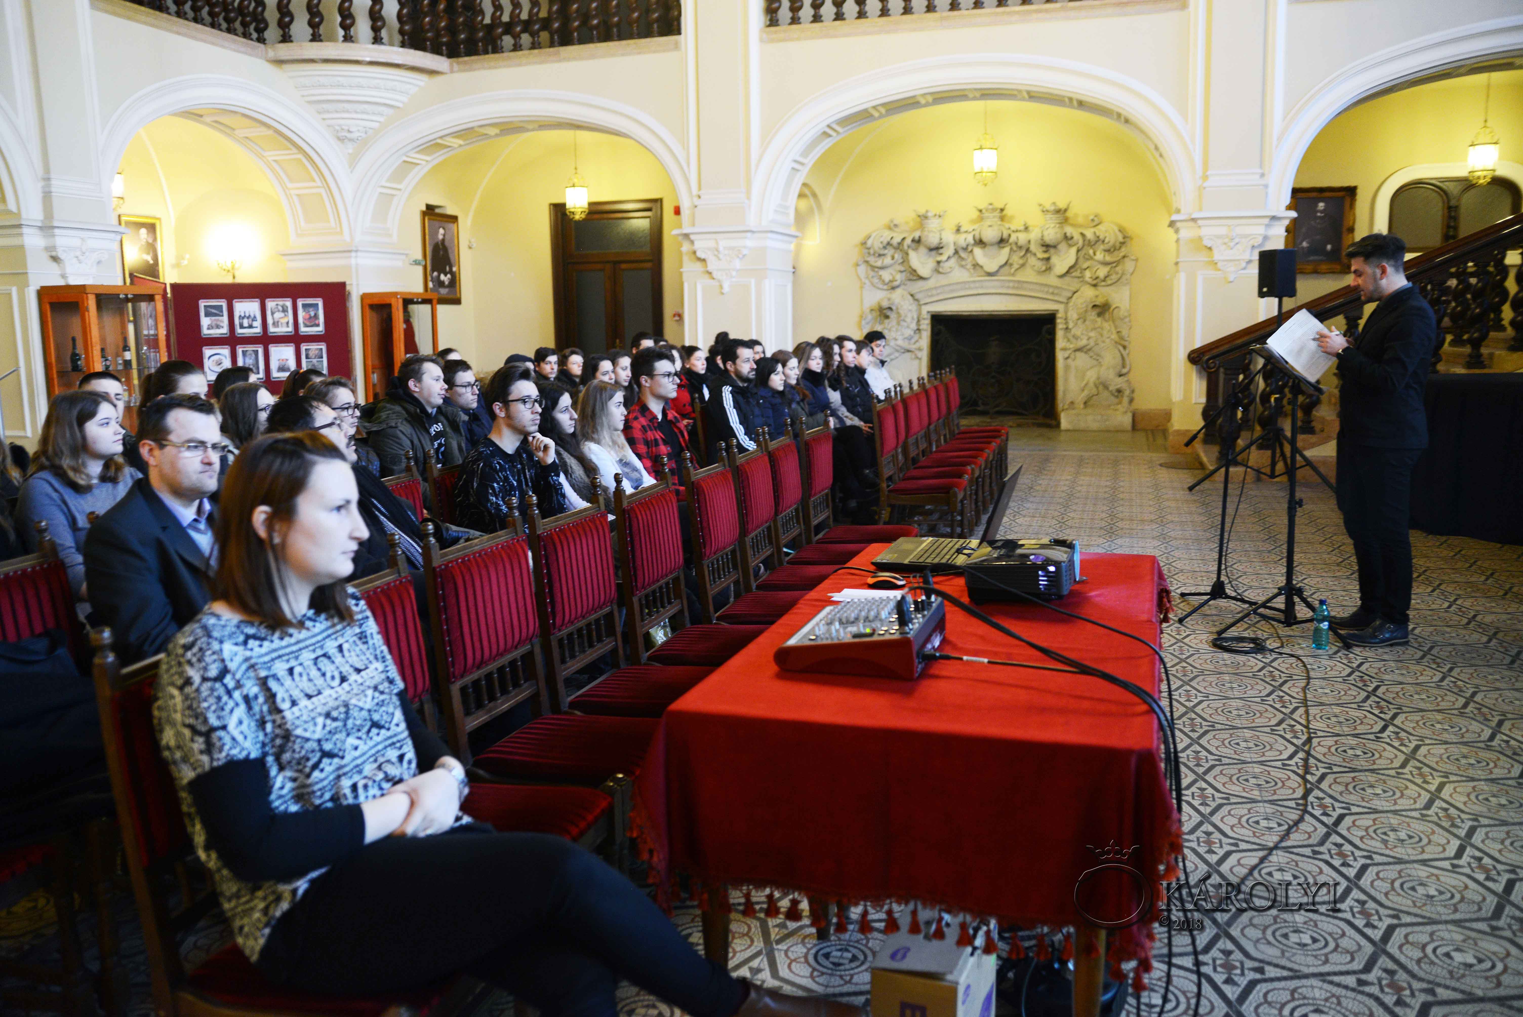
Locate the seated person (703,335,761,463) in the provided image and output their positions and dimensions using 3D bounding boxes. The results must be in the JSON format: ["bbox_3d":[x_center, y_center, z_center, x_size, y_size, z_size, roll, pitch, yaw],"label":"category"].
[{"bbox_3d":[0.092,-0.341,7.256,0.800,1.360,0.520,2,9,17],"label":"seated person"}]

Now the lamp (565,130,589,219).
[{"bbox_3d":[-2.559,-4.620,16.396,0.320,1.280,0.320,1,9,16],"label":"lamp"}]

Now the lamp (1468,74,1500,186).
[{"bbox_3d":[7.821,-4.152,12.870,0.290,1.280,0.290,2,9,17],"label":"lamp"}]

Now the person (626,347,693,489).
[{"bbox_3d":[-0.218,-0.033,5.216,0.780,1.350,0.500,2,9,18],"label":"person"}]

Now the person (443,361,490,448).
[{"bbox_3d":[-1.106,-0.026,5.429,0.780,1.300,0.500,2,9,18],"label":"person"}]

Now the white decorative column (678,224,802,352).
[{"bbox_3d":[-0.291,-2.053,14.399,1.130,2.560,1.350,1,9,16],"label":"white decorative column"}]

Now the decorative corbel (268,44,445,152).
[{"bbox_3d":[-5.325,-5.275,15.329,2.120,1.100,1.350,-5,9,-27],"label":"decorative corbel"}]

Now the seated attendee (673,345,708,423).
[{"bbox_3d":[-0.260,-0.507,8.534,0.750,1.320,0.460,2,9,18],"label":"seated attendee"}]

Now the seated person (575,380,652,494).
[{"bbox_3d":[-0.370,0.098,4.754,0.780,1.230,0.450,2,9,18],"label":"seated person"}]

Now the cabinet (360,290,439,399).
[{"bbox_3d":[-4.597,-1.790,15.299,0.530,1.925,0.880,2,9,17],"label":"cabinet"}]

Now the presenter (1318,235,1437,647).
[{"bbox_3d":[2.723,-0.306,5.275,0.490,1.784,0.490,1,9,12],"label":"presenter"}]

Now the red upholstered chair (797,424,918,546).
[{"bbox_3d":[0.457,0.076,5.502,0.540,1.030,0.480,2,9,18],"label":"red upholstered chair"}]

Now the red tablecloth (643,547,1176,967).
[{"bbox_3d":[0.464,0.426,2.771,0.970,0.375,1.780,2,9,18],"label":"red tablecloth"}]

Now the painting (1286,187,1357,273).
[{"bbox_3d":[6.864,-3.408,14.579,0.820,1.060,0.080,1,9,16],"label":"painting"}]

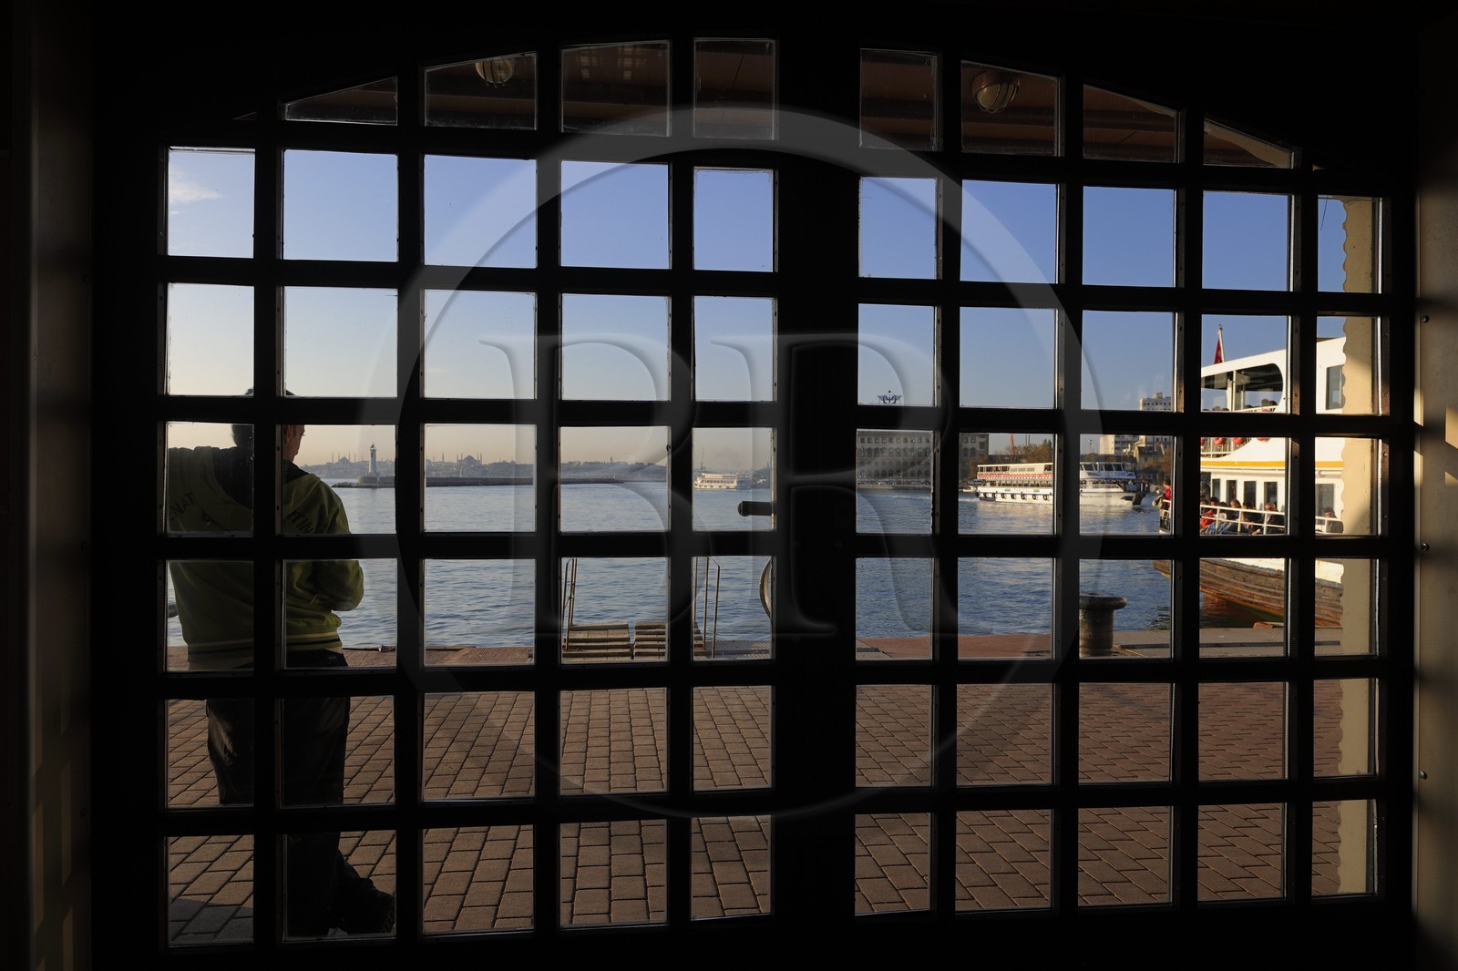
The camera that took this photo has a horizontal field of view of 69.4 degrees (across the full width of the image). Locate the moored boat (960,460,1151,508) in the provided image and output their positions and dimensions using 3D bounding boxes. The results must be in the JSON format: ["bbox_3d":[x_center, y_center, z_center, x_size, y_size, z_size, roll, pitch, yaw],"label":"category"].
[{"bbox_3d":[48.700,-0.400,153.600,8.000,6.100,36.000,0,0,-16],"label":"moored boat"}]

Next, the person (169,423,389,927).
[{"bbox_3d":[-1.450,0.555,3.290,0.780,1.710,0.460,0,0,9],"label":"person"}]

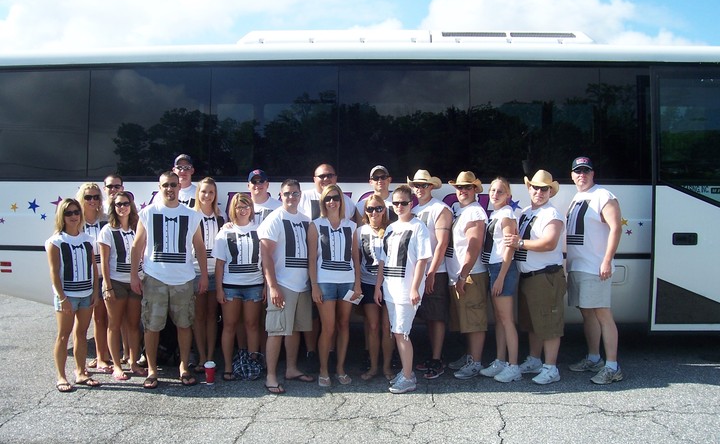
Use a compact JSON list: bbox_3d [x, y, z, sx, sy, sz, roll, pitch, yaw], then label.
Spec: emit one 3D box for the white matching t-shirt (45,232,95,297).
[{"bbox_3d":[-2.324,0.341,5.678,0.400,0.510,0.260,0,0,-38],"label":"white matching t-shirt"}]

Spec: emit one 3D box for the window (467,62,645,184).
[{"bbox_3d":[1.980,-0.995,7.071,1.776,1.160,0.060,1,1,4],"label":"window"}]

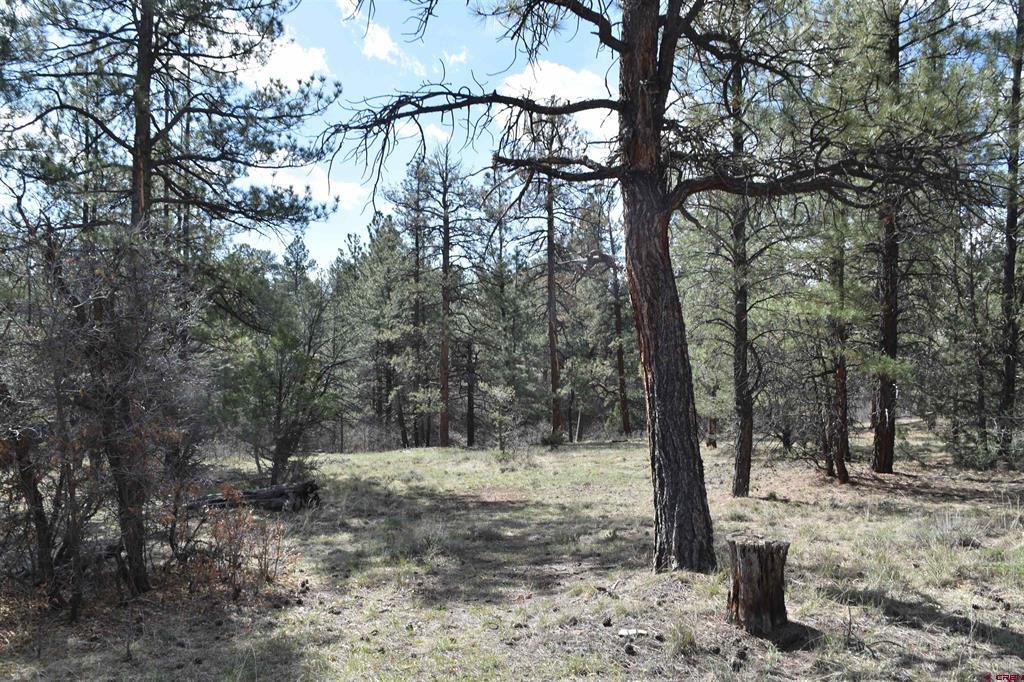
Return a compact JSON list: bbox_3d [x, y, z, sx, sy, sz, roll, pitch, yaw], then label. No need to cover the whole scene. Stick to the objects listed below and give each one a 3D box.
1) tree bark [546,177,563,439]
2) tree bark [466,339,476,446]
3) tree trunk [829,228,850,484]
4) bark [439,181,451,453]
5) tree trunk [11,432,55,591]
[{"bbox_3d":[1.211,-0.954,24.300,0.370,7.460,0.320,0,-2,0],"label":"tree bark"},{"bbox_3d":[-1.092,1.389,23.000,0.240,2.910,0.220,0,-2,0],"label":"tree bark"},{"bbox_3d":[5.337,0.236,13.900,0.310,4.200,0.260,0,-2,0],"label":"tree trunk"},{"bbox_3d":[-1.820,-0.688,23.000,0.290,7.060,0.280,0,-2,0],"label":"bark"},{"bbox_3d":[-3.710,1.319,6.600,0.280,1.220,0.200,0,-2,0],"label":"tree trunk"}]

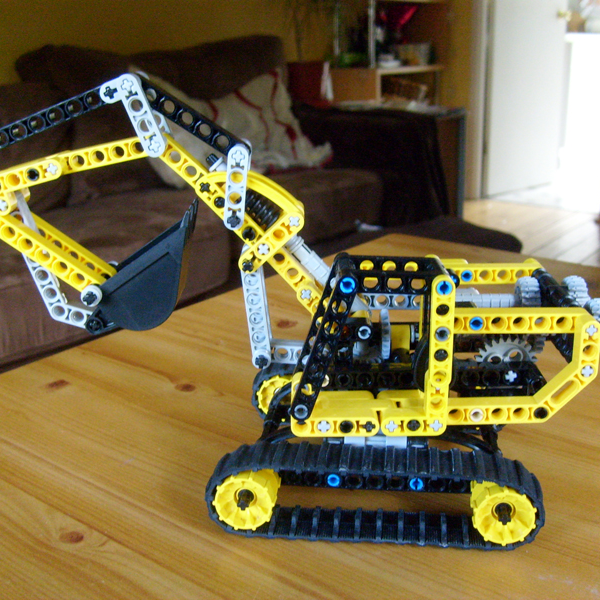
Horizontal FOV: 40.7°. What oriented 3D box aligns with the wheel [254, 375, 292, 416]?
[{"bbox_3d":[-0.009,0.046,0.404,0.023,0.023,0.018,1,16,6],"label":"wheel"}]

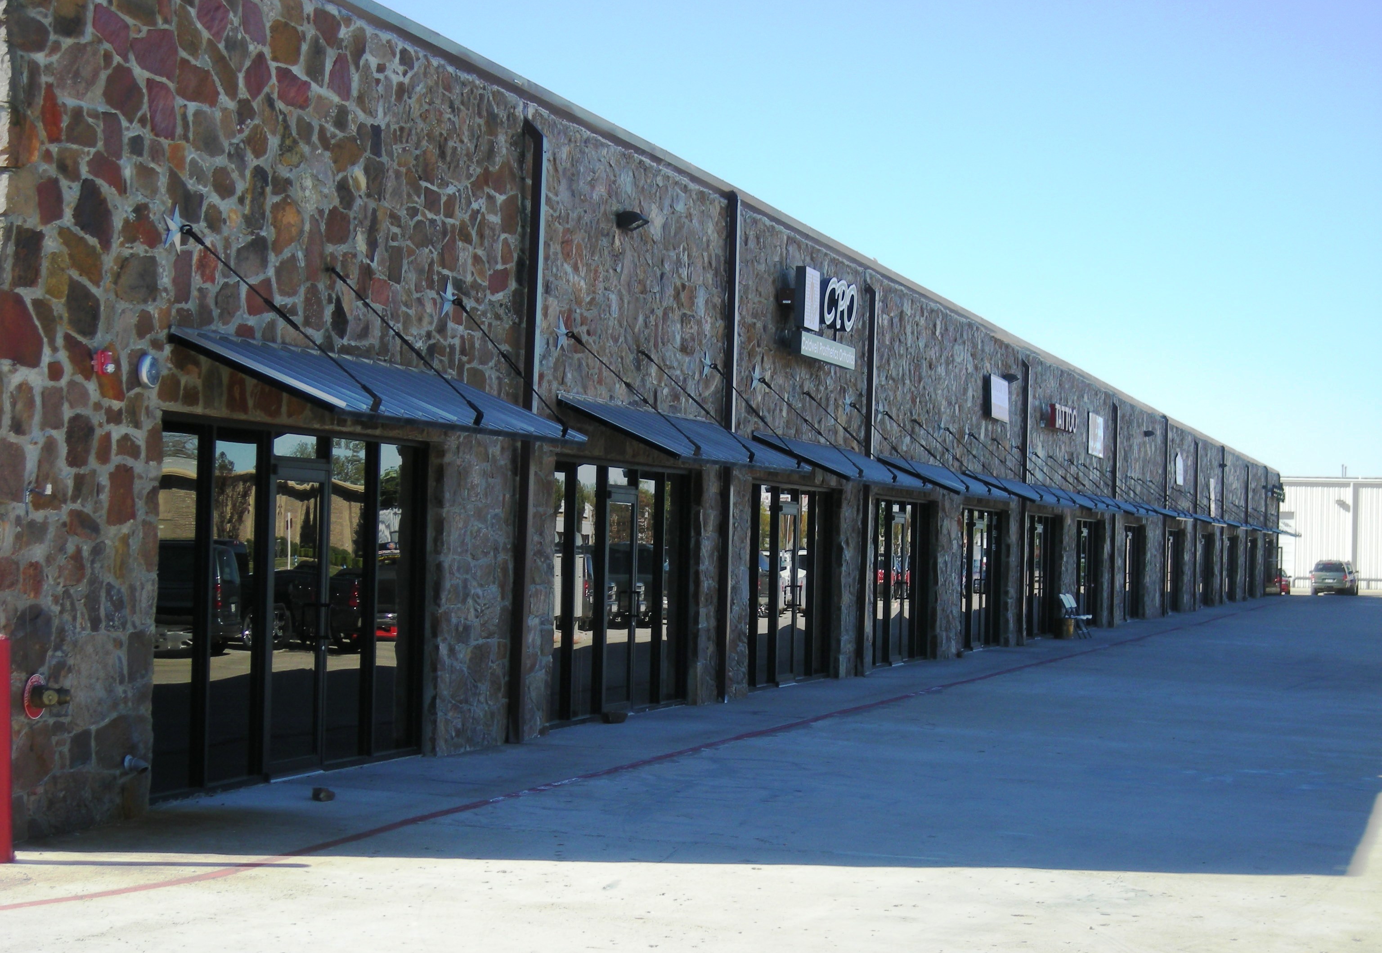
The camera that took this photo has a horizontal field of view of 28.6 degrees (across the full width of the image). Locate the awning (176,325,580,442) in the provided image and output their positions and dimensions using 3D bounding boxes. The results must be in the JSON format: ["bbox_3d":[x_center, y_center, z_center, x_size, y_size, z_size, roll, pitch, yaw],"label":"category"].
[{"bbox_3d":[-1.976,-0.578,18.793,1.100,0.525,5.000,1,-2,16],"label":"awning"}]

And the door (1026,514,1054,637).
[{"bbox_3d":[6.642,1.922,52.338,0.140,2.400,4.860,1,-1,16],"label":"door"}]

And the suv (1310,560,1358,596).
[{"bbox_3d":[33.207,5.259,140.254,1.900,1.780,4.780,1,-2,19],"label":"suv"}]

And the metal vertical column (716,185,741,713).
[{"bbox_3d":[0.379,-0.282,28.553,0.150,5.327,0.110,1,-1,16],"label":"metal vertical column"}]

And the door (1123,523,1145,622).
[{"bbox_3d":[10.917,2.407,67.618,0.120,2.407,4.600,1,-2,16],"label":"door"}]

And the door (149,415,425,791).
[{"bbox_3d":[-2.737,0.877,18.815,0.120,2.440,4.740,1,-2,16],"label":"door"}]

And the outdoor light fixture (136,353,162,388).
[{"bbox_3d":[-3.240,-0.627,16.151,0.110,0.210,0.210,1,-2,16],"label":"outdoor light fixture"}]

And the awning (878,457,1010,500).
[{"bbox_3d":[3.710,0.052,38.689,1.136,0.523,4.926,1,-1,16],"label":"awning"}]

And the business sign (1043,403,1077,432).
[{"bbox_3d":[7.211,-1.123,52.912,0.226,0.505,3.066,1,-2,16],"label":"business sign"}]

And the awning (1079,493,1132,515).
[{"bbox_3d":[9.400,0.664,59.396,1.130,0.520,5.050,1,-2,16],"label":"awning"}]

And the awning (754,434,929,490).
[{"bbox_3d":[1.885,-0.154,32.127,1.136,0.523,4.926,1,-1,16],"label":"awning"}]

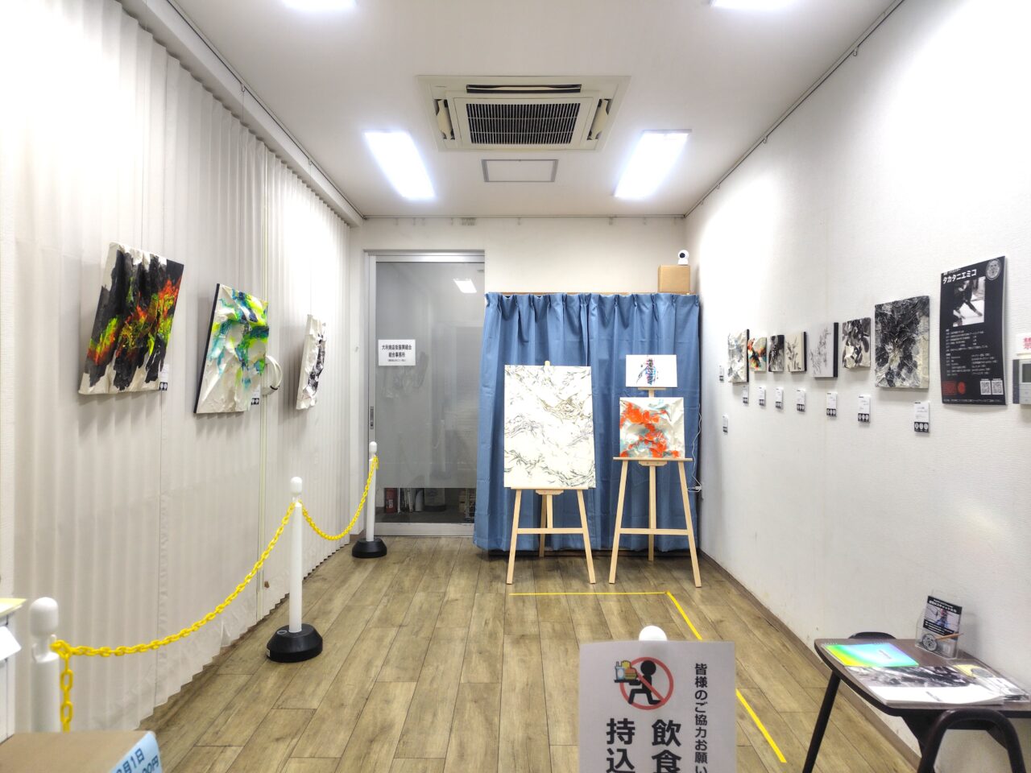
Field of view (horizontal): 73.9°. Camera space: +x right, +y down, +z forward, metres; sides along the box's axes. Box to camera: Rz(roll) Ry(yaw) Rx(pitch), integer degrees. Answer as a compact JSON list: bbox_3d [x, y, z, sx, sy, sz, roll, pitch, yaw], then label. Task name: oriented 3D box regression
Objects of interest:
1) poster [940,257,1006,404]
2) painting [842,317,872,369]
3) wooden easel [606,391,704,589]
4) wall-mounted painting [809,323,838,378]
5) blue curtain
[{"bbox_3d":[1.356,-0.156,2.049,0.011,0.415,0.290,0,0,0],"label":"poster"},{"bbox_3d":[1.372,-0.170,2.757,0.025,0.188,0.195,0,1,0],"label":"painting"},{"bbox_3d":[0.905,0.612,4.540,0.580,1.260,0.540,0,1,7],"label":"wooden easel"},{"bbox_3d":[1.354,-0.155,3.013,0.022,0.231,0.236,0,0,0],"label":"wall-mounted painting"},{"bbox_3d":[0.550,0.267,5.110,1.648,1.890,0.190,0,0,0],"label":"blue curtain"}]

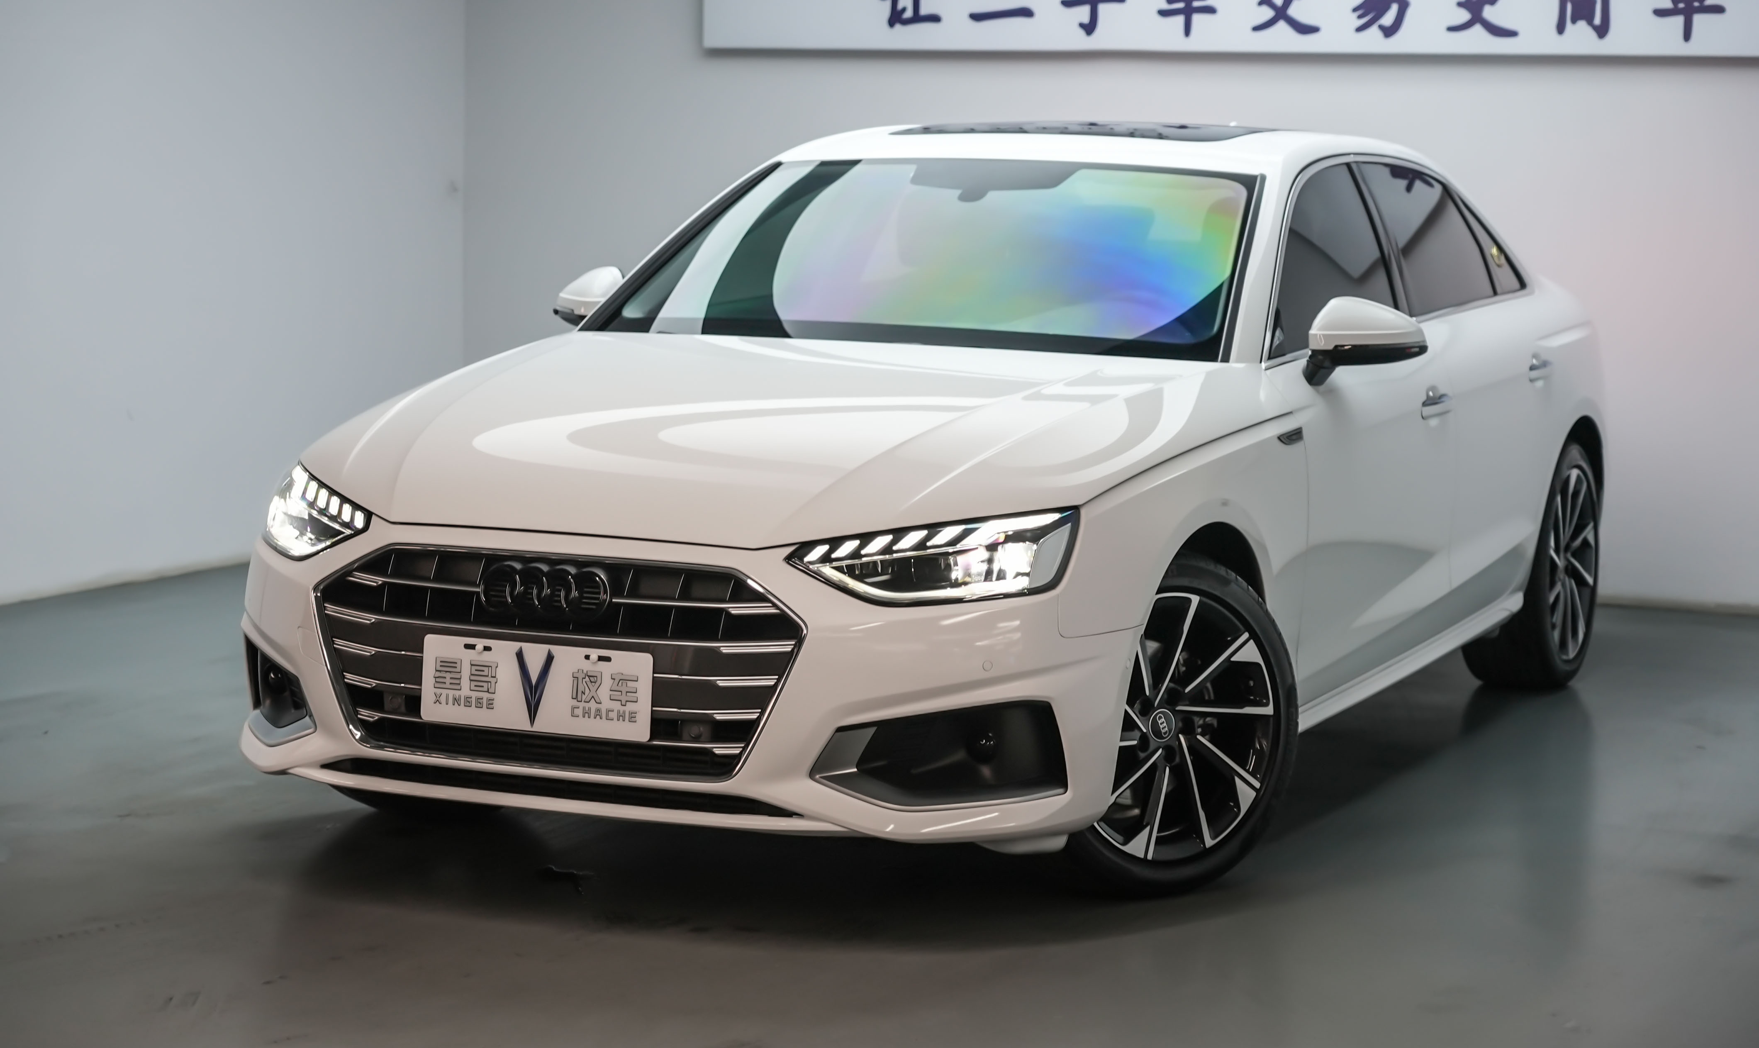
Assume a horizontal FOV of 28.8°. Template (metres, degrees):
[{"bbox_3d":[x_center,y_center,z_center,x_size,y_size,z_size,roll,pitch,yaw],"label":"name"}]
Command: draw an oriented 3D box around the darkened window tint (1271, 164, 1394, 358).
[{"bbox_3d":[0.910,-0.565,7.144,0.050,0.425,1.026,-25,-6,25],"label":"darkened window tint"}]

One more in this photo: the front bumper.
[{"bbox_3d":[-0.482,0.252,5.921,1.800,0.530,0.470,4,6,24],"label":"front bumper"}]

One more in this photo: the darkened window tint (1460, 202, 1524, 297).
[{"bbox_3d":[1.530,-0.693,8.565,0.030,0.255,0.388,-27,-5,21],"label":"darkened window tint"}]

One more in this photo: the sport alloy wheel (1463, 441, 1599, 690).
[{"bbox_3d":[1.677,0.101,8.861,0.245,0.650,0.655,4,6,24],"label":"sport alloy wheel"}]

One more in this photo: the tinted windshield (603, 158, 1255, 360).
[{"bbox_3d":[0.127,-0.562,7.178,1.440,0.100,0.880,4,35,24],"label":"tinted windshield"}]

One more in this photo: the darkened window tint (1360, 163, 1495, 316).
[{"bbox_3d":[1.270,-0.669,7.966,0.050,0.380,0.890,-26,-5,22],"label":"darkened window tint"}]

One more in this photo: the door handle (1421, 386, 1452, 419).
[{"bbox_3d":[1.208,-0.257,7.404,0.050,0.050,0.215,4,6,24],"label":"door handle"}]

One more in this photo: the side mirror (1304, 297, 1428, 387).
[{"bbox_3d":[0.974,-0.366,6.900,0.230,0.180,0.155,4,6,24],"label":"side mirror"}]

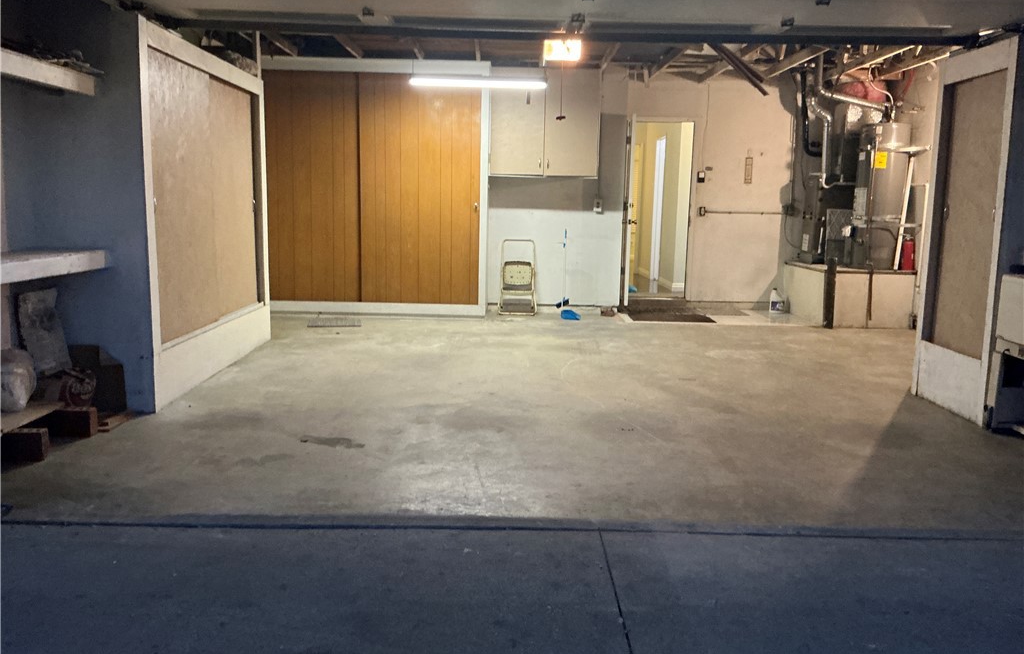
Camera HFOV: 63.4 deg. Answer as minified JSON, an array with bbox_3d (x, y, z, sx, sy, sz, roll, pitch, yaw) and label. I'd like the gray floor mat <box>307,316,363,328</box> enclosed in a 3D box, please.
[{"bbox_3d":[-1.638,-0.051,7.689,0.470,0.012,0.570,-1,9,-10],"label":"gray floor mat"}]

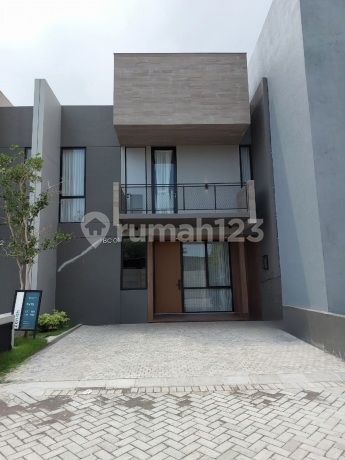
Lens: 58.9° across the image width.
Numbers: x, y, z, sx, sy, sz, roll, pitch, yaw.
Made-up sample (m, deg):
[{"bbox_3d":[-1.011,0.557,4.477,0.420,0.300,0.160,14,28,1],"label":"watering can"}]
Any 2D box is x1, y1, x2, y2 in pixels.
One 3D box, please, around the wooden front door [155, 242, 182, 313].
[{"bbox_3d":[-0.160,1.761,11.444,1.032,2.616,0.100,-1,-9,-1],"label":"wooden front door"}]

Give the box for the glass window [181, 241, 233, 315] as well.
[{"bbox_3d":[1.280,1.752,11.463,1.849,2.613,0.100,-1,-9,-1],"label":"glass window"}]

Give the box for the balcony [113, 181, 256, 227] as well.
[{"bbox_3d":[0.340,-0.678,9.569,4.127,1.293,1.460,-1,-8,-2],"label":"balcony"}]

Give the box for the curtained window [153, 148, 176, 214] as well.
[{"bbox_3d":[-0.275,-1.619,10.598,0.867,2.596,0.100,-1,-9,-1],"label":"curtained window"}]

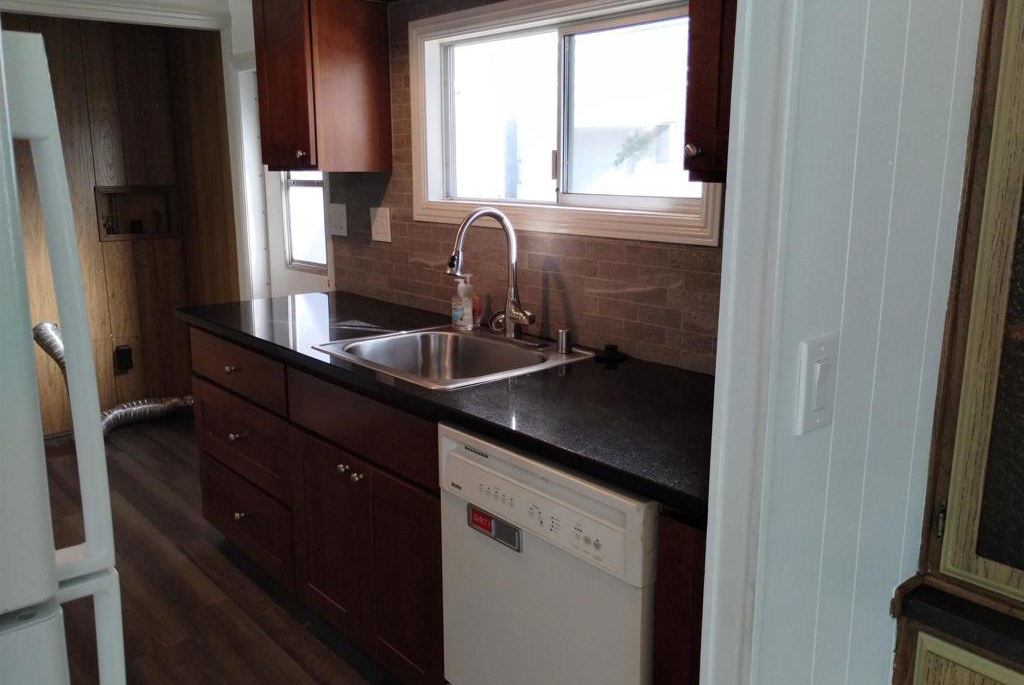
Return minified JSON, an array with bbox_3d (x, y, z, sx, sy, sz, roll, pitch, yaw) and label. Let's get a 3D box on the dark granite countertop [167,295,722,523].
[{"bbox_3d":[-0.175,0.044,2.365,0.667,0.035,2.394,-11,16,-40],"label":"dark granite countertop"}]

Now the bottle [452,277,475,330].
[{"bbox_3d":[-0.166,-0.128,2.683,0.048,0.164,0.063,-11,16,-40],"label":"bottle"}]

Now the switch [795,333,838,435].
[{"bbox_3d":[0.396,0.052,1.075,0.079,0.123,0.011,-11,16,-40],"label":"switch"}]

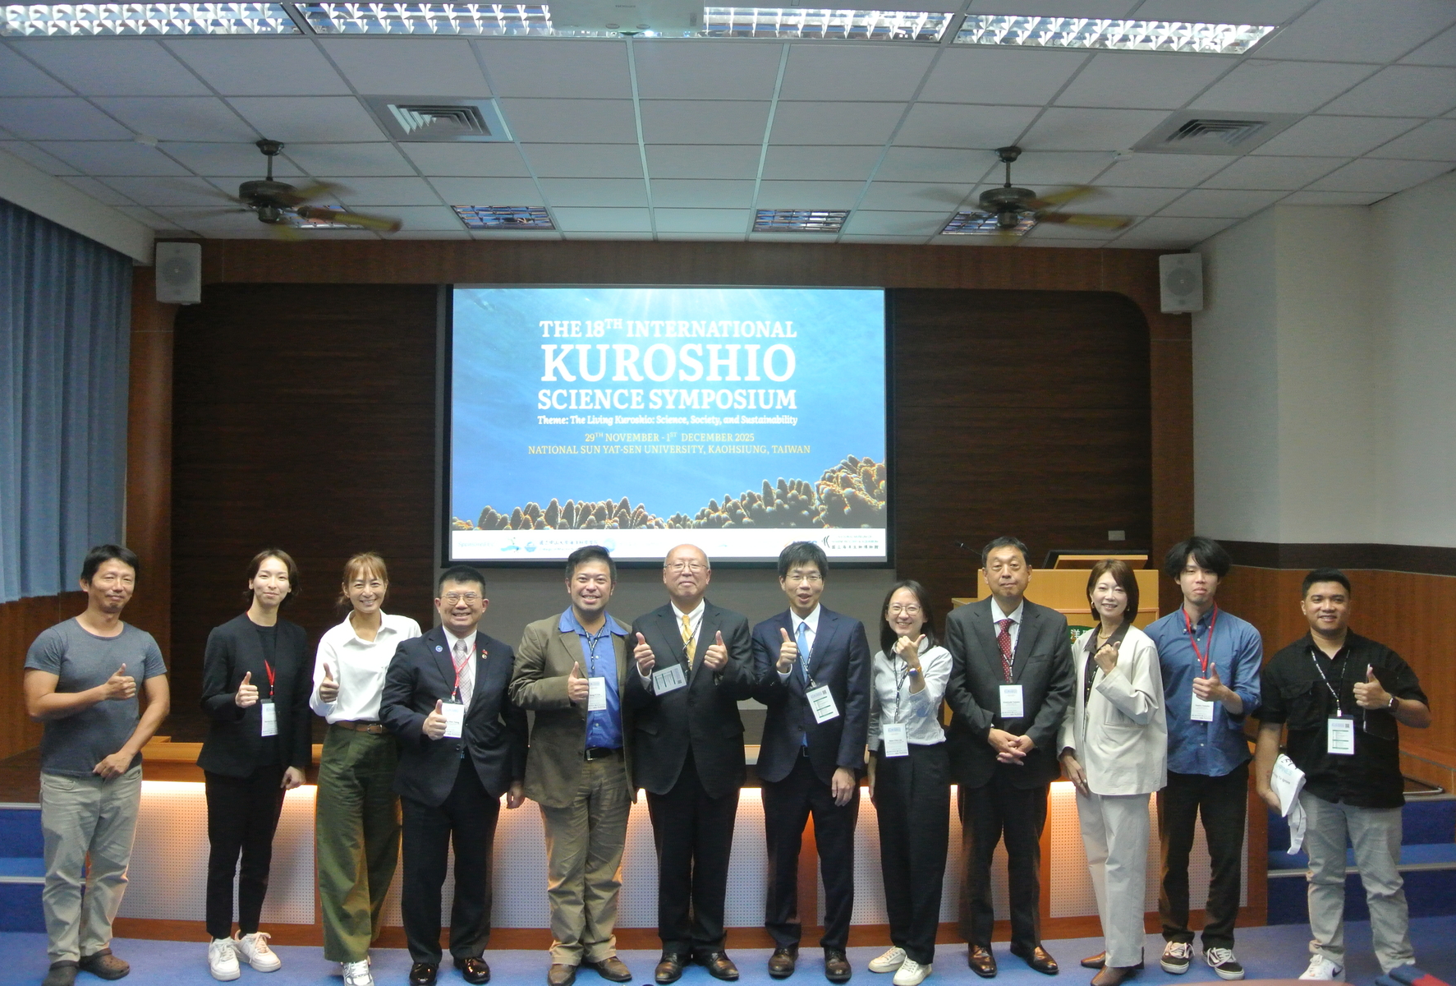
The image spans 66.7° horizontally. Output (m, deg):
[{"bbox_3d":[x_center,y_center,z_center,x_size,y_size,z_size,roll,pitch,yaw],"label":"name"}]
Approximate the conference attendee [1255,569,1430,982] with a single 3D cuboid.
[{"bbox_3d":[2.459,1.116,4.460,0.630,1.630,0.430,0,-1,18],"label":"conference attendee"}]

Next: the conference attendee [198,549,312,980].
[{"bbox_3d":[-1.903,1.073,4.460,0.460,1.690,0.400,0,-1,-18],"label":"conference attendee"}]

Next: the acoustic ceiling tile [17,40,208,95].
[{"bbox_3d":[-2.483,-1.721,4.470,0.600,0.018,0.600,0,-1,-2],"label":"acoustic ceiling tile"}]

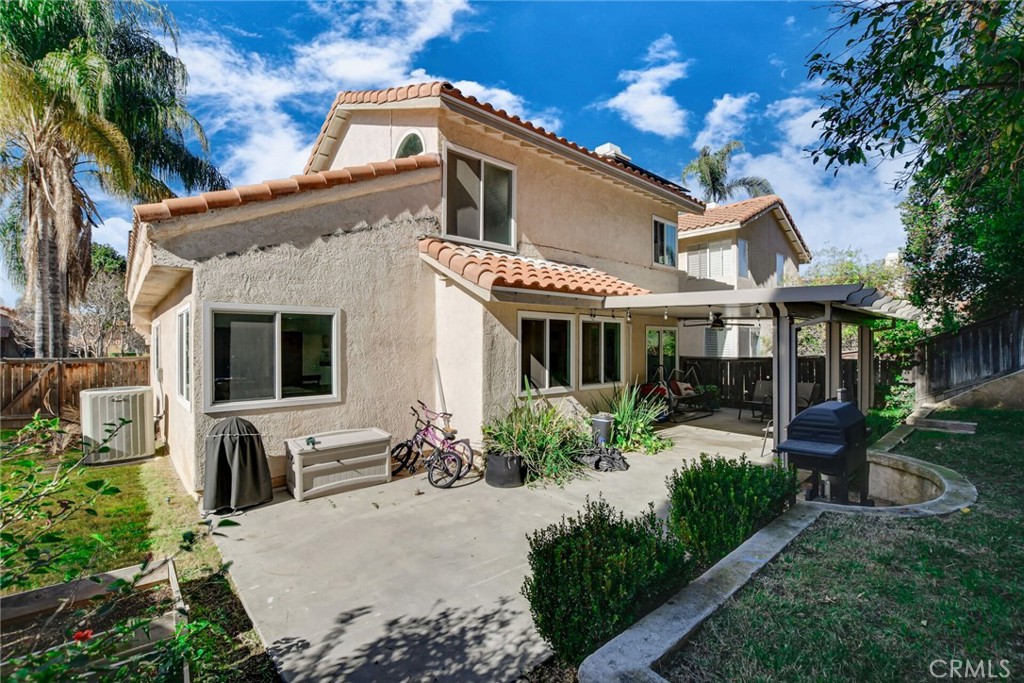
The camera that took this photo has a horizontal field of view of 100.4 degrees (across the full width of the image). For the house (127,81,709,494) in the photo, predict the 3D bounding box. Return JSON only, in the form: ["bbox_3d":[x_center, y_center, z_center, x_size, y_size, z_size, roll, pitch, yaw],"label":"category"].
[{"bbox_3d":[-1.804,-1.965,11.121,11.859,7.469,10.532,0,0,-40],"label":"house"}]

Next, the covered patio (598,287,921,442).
[{"bbox_3d":[4.196,0.513,8.282,5.452,2.513,4.903,0,0,-40],"label":"covered patio"}]

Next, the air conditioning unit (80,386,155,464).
[{"bbox_3d":[-6.125,1.261,6.699,0.789,1.018,0.779,0,0,-40],"label":"air conditioning unit"}]

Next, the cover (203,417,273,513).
[{"bbox_3d":[-3.086,1.310,4.797,0.660,0.920,0.660,0,0,-40],"label":"cover"}]

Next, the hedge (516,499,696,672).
[{"bbox_3d":[0.621,1.425,2.547,0.938,0.690,0.655,0,0,-40],"label":"hedge"}]

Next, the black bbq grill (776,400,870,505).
[{"bbox_3d":[3.440,1.210,4.740,0.750,1.120,0.620,0,0,-36],"label":"black bbq grill"}]

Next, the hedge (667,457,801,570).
[{"bbox_3d":[1.850,1.429,3.547,1.097,0.681,0.602,0,0,-40],"label":"hedge"}]

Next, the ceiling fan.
[{"bbox_3d":[3.963,-0.420,8.150,1.300,0.350,1.300,0,0,-40],"label":"ceiling fan"}]

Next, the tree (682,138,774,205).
[{"bbox_3d":[12.250,-4.880,24.500,5.100,13.300,5.100,0,0,0],"label":"tree"}]

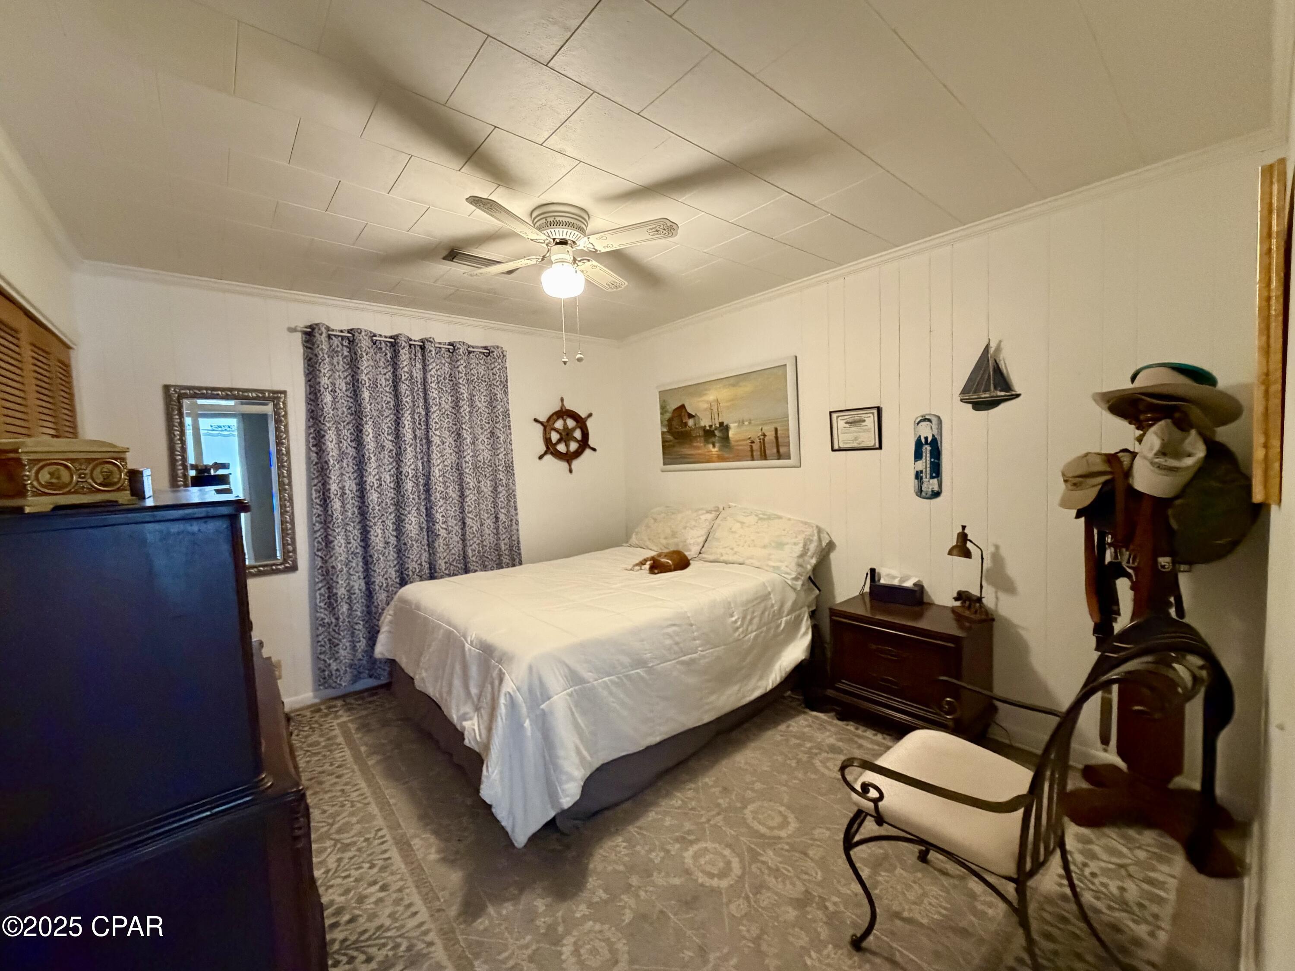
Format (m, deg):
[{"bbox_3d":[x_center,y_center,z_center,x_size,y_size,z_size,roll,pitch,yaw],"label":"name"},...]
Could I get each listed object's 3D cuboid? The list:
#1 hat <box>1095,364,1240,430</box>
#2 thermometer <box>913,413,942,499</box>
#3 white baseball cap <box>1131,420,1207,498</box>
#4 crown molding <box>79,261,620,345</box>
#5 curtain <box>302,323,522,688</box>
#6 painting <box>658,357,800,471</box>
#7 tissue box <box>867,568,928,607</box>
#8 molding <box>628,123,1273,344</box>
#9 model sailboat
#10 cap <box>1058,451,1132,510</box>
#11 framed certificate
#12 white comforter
[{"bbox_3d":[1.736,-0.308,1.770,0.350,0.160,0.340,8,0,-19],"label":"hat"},{"bbox_3d":[1.403,-0.147,2.621,0.018,0.430,0.131,-4,4,-40],"label":"thermometer"},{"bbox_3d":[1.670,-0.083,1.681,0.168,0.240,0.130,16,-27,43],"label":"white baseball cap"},{"bbox_3d":[-1.445,-1.108,3.465,3.146,0.078,0.049,-4,3,-40],"label":"crown molding"},{"bbox_3d":[-1.424,0.111,3.375,1.280,2.110,0.100,-4,4,-40],"label":"curtain"},{"bbox_3d":[0.509,-0.442,3.648,0.040,0.672,1.280,-4,2,-40],"label":"painting"},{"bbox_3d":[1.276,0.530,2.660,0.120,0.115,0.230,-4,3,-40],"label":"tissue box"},{"bbox_3d":[0.924,-1.183,3.084,0.046,0.062,3.560,-4,4,-40],"label":"molding"},{"bbox_3d":[1.538,-0.502,2.371,0.055,0.308,0.243,-4,3,-40],"label":"model sailboat"},{"bbox_3d":[1.613,-0.031,1.895,0.250,0.130,0.170,-43,-5,-10],"label":"cap"},{"bbox_3d":[1.141,-0.306,2.892,0.020,0.229,0.288,-4,3,-40],"label":"framed certificate"},{"bbox_3d":[-0.333,0.834,2.989,1.784,0.617,1.891,-4,3,-40],"label":"white comforter"}]

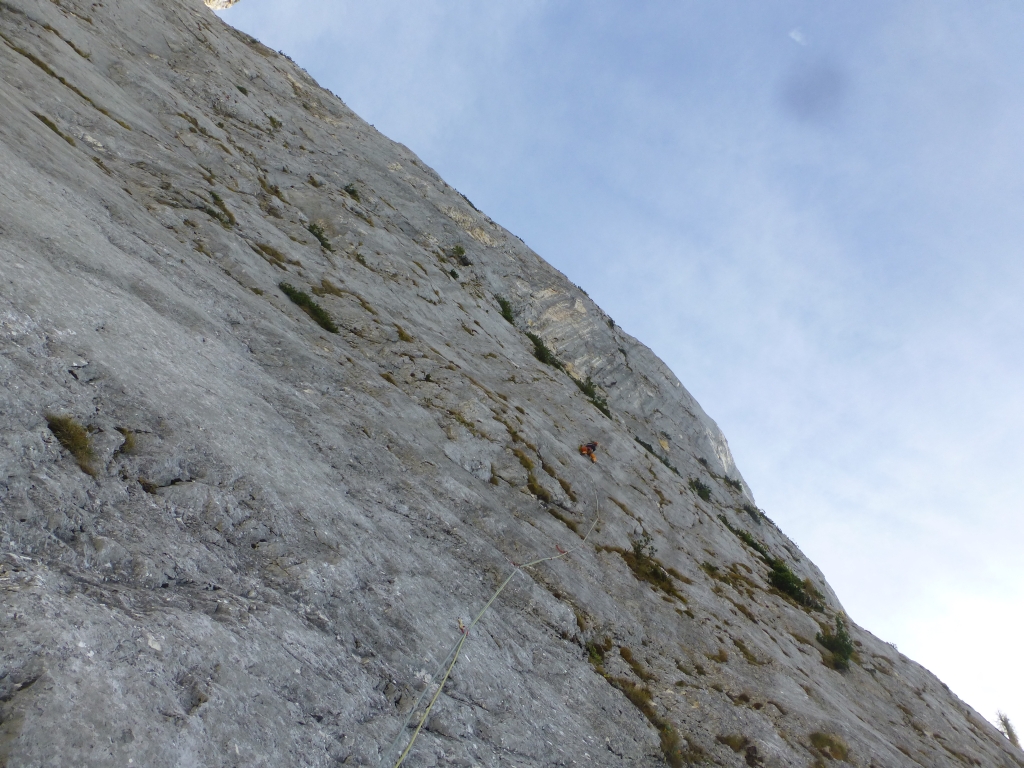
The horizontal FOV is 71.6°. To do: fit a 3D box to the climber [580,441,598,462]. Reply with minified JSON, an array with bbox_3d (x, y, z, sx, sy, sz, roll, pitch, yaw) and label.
[{"bbox_3d":[4.447,3.915,41.000,0.850,1.500,0.700,31,-51,-26],"label":"climber"}]

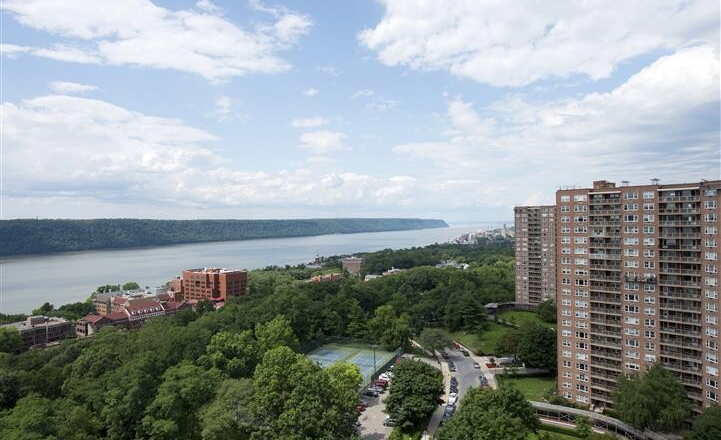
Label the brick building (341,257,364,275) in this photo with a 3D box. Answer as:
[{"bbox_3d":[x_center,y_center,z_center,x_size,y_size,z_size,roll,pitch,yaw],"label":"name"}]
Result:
[{"bbox_3d":[-8.200,63.400,592.000,25.000,22.000,23.000,0,-1,14],"label":"brick building"}]

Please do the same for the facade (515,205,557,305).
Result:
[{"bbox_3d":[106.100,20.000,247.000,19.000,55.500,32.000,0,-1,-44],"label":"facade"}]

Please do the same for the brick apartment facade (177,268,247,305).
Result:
[{"bbox_3d":[-127.400,57.300,383.000,52.000,26.000,28.000,0,-1,24],"label":"brick apartment facade"}]

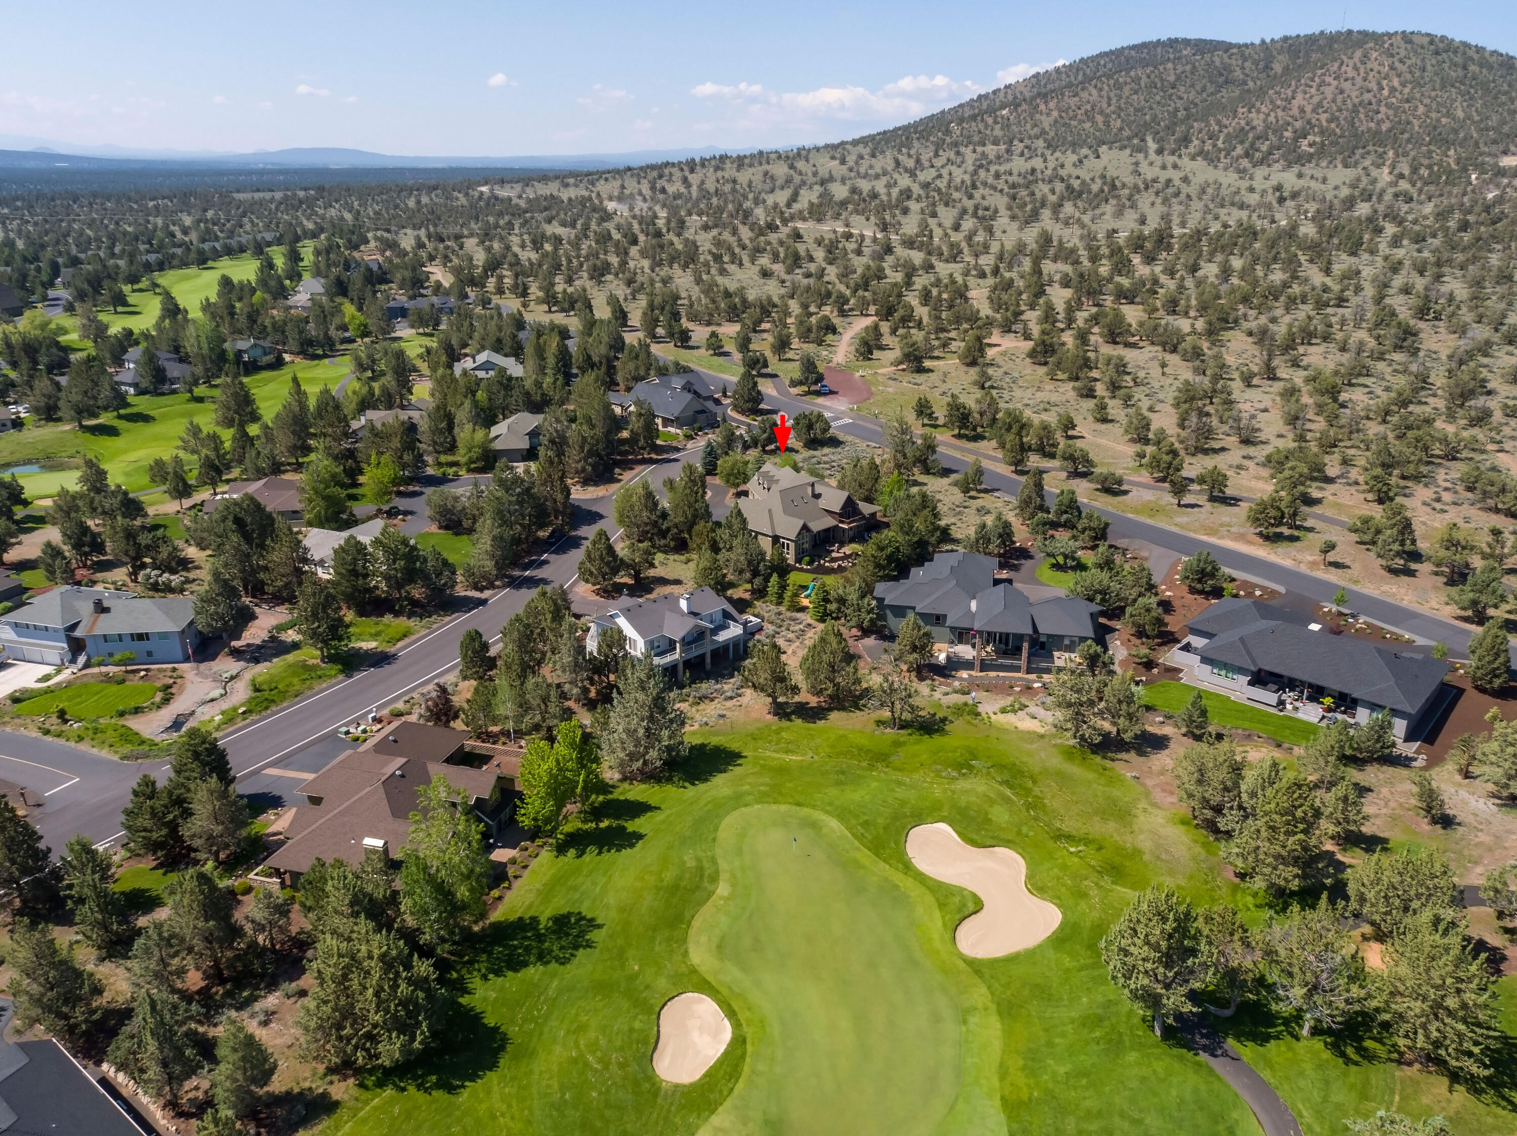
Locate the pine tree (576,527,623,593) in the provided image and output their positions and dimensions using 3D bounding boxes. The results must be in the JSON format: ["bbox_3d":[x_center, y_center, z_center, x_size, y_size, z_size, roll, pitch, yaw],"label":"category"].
[{"bbox_3d":[-23.414,-1.628,156.778,6.503,9.653,6.503,0,22,0],"label":"pine tree"}]

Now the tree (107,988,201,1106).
[{"bbox_3d":[-39.530,31.840,69.520,5.640,10.040,5.640,0,21,0],"label":"tree"}]

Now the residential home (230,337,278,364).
[{"bbox_3d":[-159.210,-67.830,329.180,14.500,6.500,12.500,-8,23,-19],"label":"residential home"}]

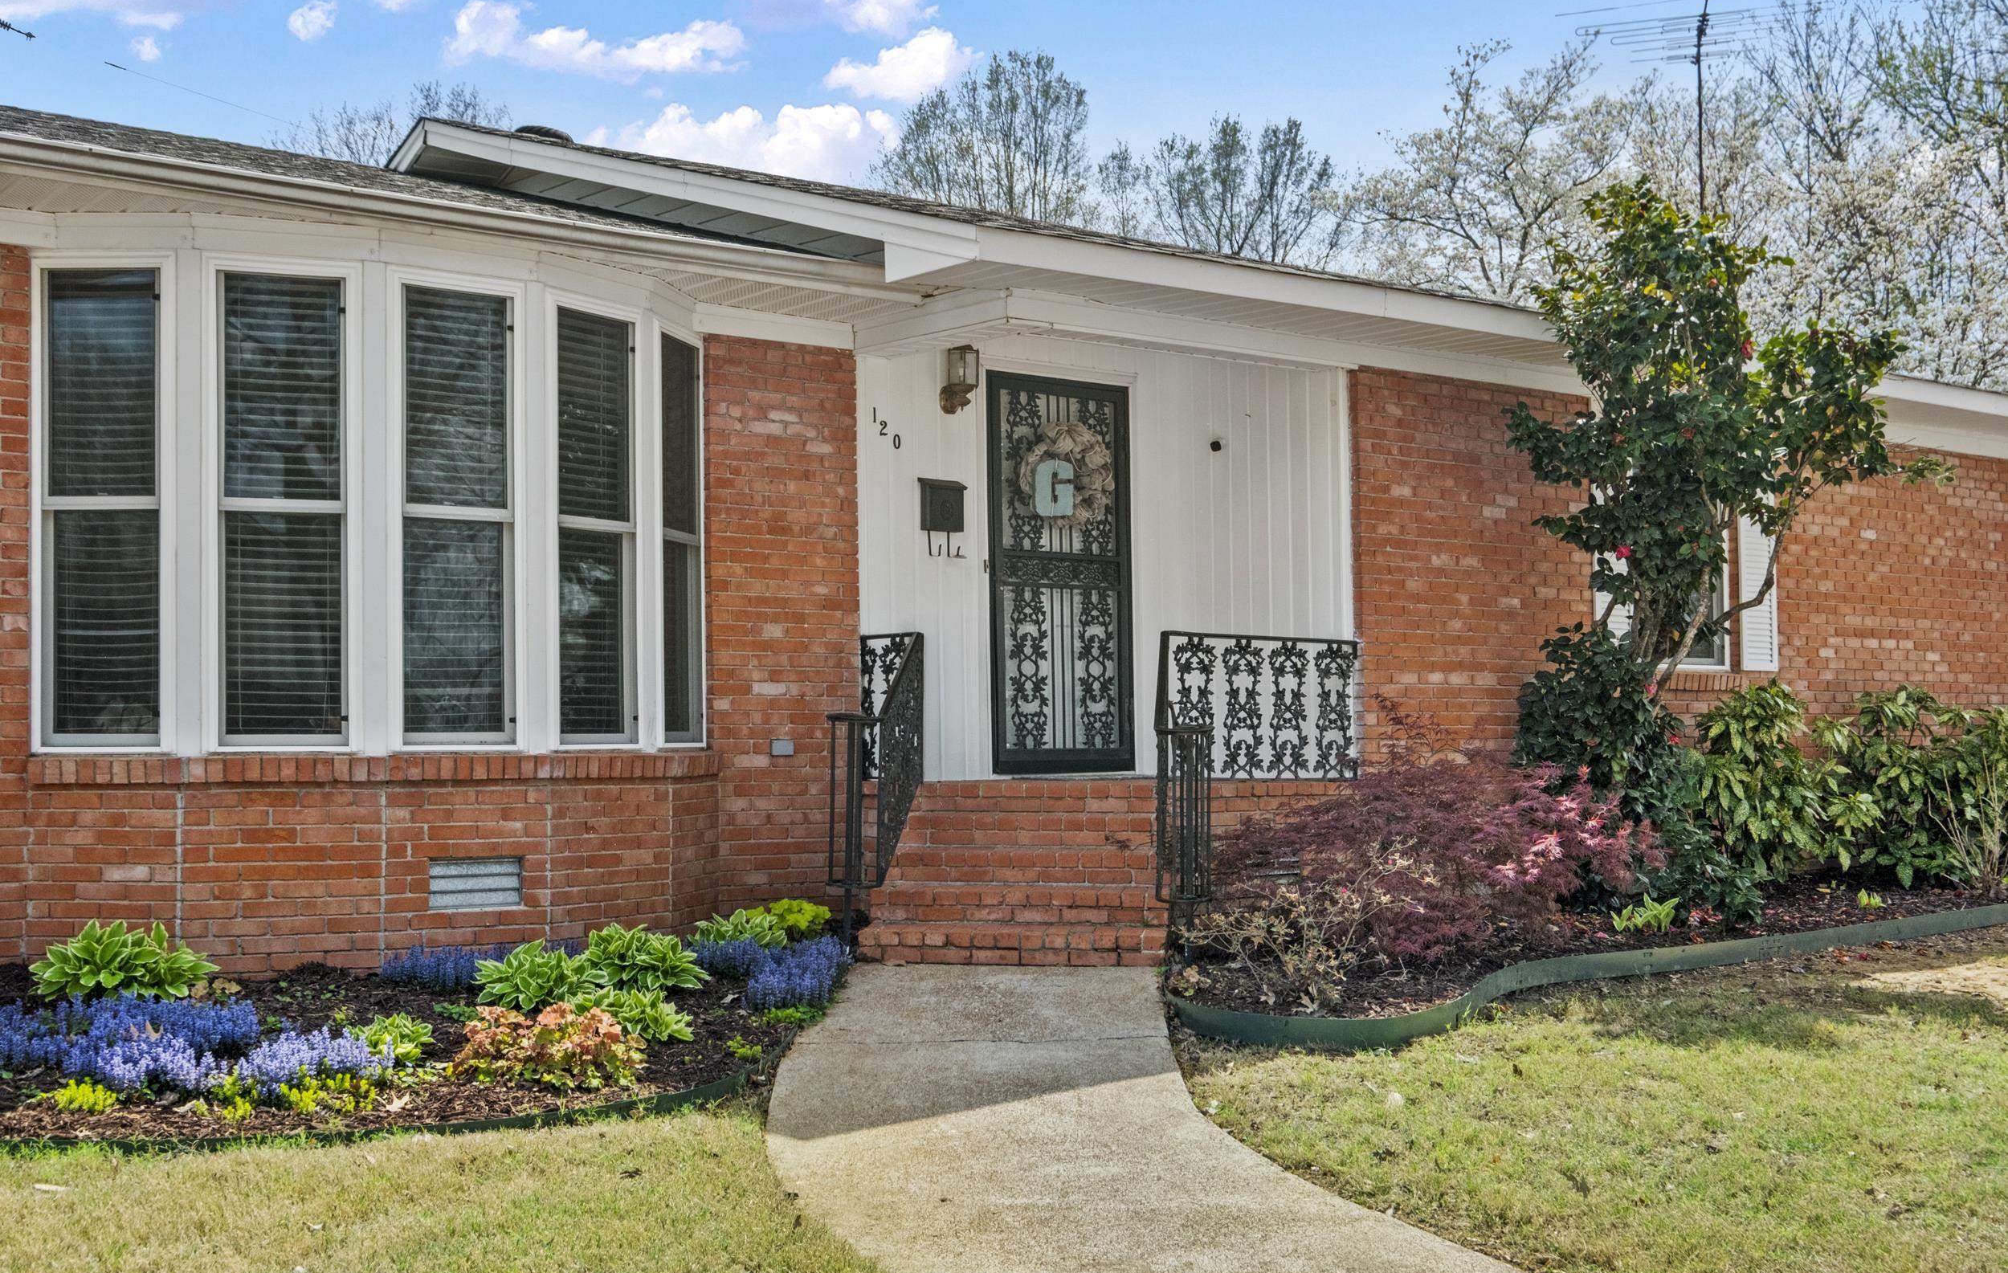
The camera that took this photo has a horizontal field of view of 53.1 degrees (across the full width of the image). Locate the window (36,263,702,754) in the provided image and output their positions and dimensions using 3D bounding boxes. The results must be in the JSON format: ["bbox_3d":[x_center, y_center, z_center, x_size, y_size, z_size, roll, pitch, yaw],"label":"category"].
[{"bbox_3d":[-2.370,-0.475,8.060,2.780,1.850,0.580,1,-3,-34],"label":"window"}]

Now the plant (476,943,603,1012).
[{"bbox_3d":[-1.591,1.156,6.870,0.450,0.240,0.420,0,-2,-13],"label":"plant"}]

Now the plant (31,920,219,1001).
[{"bbox_3d":[-3.122,1.155,7.130,0.640,0.280,0.550,1,-2,-24],"label":"plant"}]

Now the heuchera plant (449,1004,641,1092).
[{"bbox_3d":[-1.390,1.217,6.100,0.550,0.220,0.460,0,-2,0],"label":"heuchera plant"}]

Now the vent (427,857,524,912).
[{"bbox_3d":[-2.070,0.968,7.890,0.390,0.205,0.070,1,-3,-34],"label":"vent"}]

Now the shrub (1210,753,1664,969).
[{"bbox_3d":[1.959,0.963,9.100,1.750,0.870,1.350,1,-3,-34],"label":"shrub"}]

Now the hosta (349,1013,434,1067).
[{"bbox_3d":[-1.831,1.206,6.000,0.260,0.160,0.250,0,-2,-17],"label":"hosta"}]

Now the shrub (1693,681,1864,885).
[{"bbox_3d":[4.280,0.819,11.100,0.880,1.130,0.850,1,-3,-34],"label":"shrub"}]

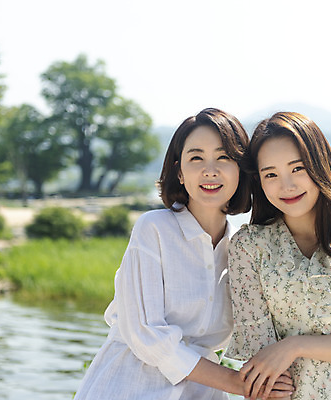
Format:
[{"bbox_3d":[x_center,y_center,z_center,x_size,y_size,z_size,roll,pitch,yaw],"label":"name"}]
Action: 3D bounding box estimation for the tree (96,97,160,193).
[{"bbox_3d":[-5.019,-7.528,140.000,8.680,13.020,8.680,0,1,0],"label":"tree"}]

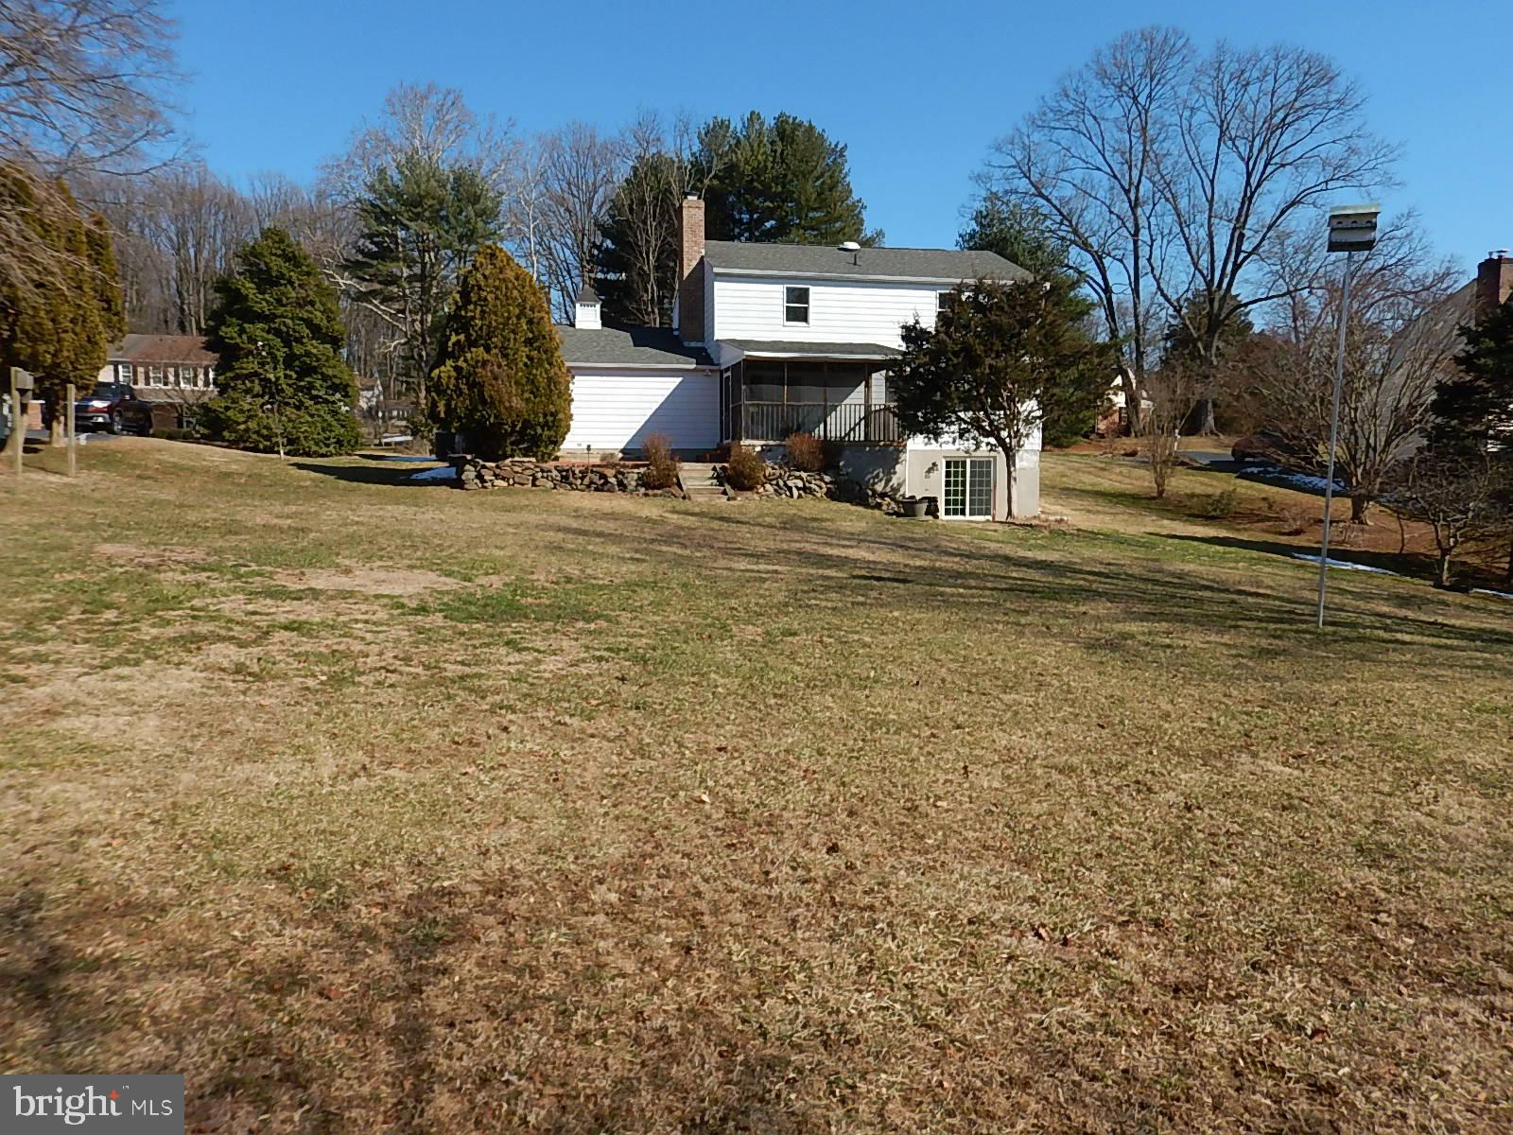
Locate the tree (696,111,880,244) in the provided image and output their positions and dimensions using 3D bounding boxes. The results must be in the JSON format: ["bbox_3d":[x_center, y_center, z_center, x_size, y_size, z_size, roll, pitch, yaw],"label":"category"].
[{"bbox_3d":[1.759,-15.162,55.769,9.481,17.456,9.481,0,6,2],"label":"tree"}]

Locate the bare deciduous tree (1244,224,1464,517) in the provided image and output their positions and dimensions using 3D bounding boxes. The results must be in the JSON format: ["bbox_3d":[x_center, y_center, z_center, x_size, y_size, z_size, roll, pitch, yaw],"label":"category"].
[{"bbox_3d":[16.856,-5.503,29.627,5.267,8.504,5.267,3,6,29],"label":"bare deciduous tree"}]

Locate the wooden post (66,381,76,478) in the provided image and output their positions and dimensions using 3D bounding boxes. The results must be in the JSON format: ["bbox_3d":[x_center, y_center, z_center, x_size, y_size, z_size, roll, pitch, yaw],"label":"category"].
[{"bbox_3d":[-10.562,-2.111,16.176,0.107,1.429,0.110,-3,6,-33],"label":"wooden post"}]

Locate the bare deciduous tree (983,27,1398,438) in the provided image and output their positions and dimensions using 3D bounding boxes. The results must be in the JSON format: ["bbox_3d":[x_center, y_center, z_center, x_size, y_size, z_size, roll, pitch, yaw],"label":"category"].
[{"bbox_3d":[24.168,-18.426,58.465,21.435,22.266,18.000,2,6,22],"label":"bare deciduous tree"}]

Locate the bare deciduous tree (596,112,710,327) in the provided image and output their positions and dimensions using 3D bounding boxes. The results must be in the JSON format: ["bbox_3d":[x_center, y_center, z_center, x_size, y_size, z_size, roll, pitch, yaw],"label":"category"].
[{"bbox_3d":[-5.026,-13.638,50.987,5.488,16.445,5.488,0,5,-5],"label":"bare deciduous tree"}]

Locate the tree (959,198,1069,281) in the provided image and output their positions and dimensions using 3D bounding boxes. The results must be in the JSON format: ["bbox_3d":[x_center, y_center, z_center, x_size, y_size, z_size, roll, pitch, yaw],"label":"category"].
[{"bbox_3d":[12.273,-11.127,48.199,5.742,11.378,5.742,1,5,14],"label":"tree"}]

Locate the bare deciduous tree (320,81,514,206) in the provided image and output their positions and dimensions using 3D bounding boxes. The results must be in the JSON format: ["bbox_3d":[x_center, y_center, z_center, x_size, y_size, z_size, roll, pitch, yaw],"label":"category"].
[{"bbox_3d":[-19.632,-17.035,60.722,10.760,21.438,10.760,-2,5,-18],"label":"bare deciduous tree"}]

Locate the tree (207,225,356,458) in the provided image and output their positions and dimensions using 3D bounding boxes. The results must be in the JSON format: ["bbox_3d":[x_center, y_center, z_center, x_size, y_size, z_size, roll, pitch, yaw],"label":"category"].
[{"bbox_3d":[-16.203,-7.666,35.910,4.808,7.722,4.808,-3,6,-24],"label":"tree"}]

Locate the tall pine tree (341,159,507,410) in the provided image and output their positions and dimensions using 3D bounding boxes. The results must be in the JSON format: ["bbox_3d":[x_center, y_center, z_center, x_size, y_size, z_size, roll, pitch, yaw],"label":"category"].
[{"bbox_3d":[-16.463,-13.449,51.914,7.485,13.749,7.485,-2,6,-17],"label":"tall pine tree"}]

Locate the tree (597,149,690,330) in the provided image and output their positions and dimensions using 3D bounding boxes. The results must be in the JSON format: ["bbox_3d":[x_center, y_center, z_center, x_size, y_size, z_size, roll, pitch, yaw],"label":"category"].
[{"bbox_3d":[-5.743,-14.175,56.962,6.003,16.260,6.003,-1,5,-6],"label":"tree"}]

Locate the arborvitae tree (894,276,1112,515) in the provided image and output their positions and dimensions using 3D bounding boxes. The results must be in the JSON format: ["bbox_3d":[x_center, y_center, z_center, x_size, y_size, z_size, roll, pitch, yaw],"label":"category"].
[{"bbox_3d":[7.761,-5.271,32.961,6.835,7.609,6.600,1,5,13],"label":"arborvitae tree"}]

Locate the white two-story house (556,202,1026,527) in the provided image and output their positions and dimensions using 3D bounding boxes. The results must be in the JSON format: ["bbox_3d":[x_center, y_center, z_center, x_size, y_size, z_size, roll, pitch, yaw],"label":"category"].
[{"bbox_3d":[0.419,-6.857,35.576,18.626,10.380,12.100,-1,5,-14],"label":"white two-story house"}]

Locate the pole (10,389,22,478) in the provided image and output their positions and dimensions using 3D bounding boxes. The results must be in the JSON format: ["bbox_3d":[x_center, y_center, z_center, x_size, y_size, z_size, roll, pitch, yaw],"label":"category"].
[{"bbox_3d":[-11.420,-2.094,16.178,0.119,1.393,0.110,-4,6,-35],"label":"pole"}]

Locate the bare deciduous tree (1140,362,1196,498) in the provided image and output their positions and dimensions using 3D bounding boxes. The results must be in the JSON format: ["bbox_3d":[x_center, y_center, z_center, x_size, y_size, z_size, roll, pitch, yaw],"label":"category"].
[{"bbox_3d":[15.584,-5.171,39.688,2.000,5.102,2.000,2,6,21],"label":"bare deciduous tree"}]

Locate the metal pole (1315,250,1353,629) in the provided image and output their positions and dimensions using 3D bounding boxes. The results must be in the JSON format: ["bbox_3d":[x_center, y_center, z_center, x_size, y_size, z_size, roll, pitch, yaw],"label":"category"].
[{"bbox_3d":[6.578,-1.419,11.920,0.060,4.269,0.060,5,6,28],"label":"metal pole"}]

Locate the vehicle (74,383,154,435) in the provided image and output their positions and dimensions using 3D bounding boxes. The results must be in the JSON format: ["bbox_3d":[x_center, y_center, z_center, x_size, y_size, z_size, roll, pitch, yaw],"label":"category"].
[{"bbox_3d":[-24.826,-5.996,39.843,1.980,1.920,5.500,-2,6,-17],"label":"vehicle"}]

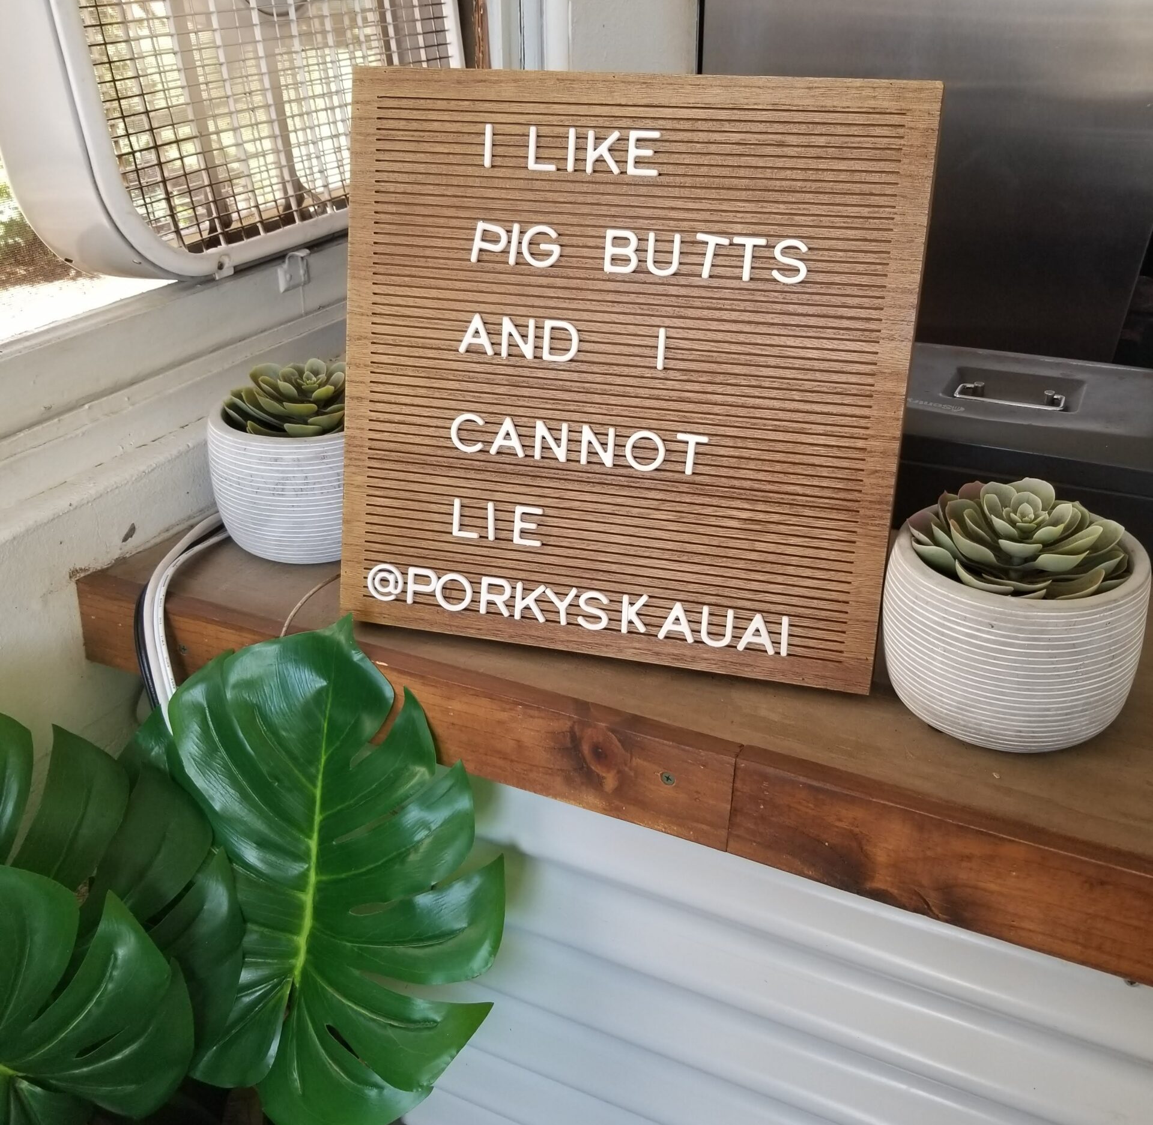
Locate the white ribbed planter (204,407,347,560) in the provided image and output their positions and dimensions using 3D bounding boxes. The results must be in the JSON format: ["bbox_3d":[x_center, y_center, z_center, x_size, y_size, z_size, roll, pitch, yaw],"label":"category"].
[{"bbox_3d":[-0.201,-0.069,0.879,0.149,0.107,0.149,-7,30,-12],"label":"white ribbed planter"}]

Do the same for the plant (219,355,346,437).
[{"bbox_3d":[-0.197,-0.116,0.854,0.122,0.060,0.122,-7,30,-12],"label":"plant"}]

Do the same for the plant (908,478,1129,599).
[{"bbox_3d":[0.249,-0.009,0.658,0.122,0.060,0.122,12,31,21],"label":"plant"}]

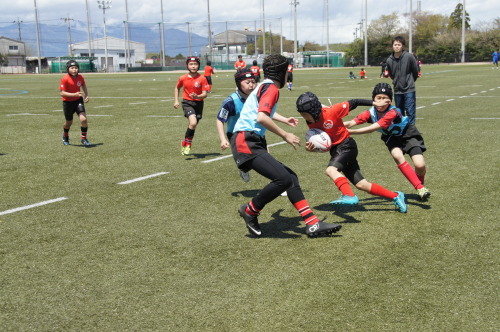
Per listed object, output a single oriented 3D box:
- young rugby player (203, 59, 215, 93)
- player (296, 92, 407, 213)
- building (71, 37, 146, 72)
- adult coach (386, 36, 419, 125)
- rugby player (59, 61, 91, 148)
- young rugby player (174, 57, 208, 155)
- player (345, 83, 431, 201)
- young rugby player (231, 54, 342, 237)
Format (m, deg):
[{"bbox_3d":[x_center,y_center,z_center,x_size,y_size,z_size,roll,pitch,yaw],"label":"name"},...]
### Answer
[{"bbox_3d":[-1.815,-3.931,35.685,0.520,1.410,0.450,2,8,26],"label":"young rugby player"},{"bbox_3d":[0.898,-0.085,6.970,0.900,1.030,0.600,-6,9,-32],"label":"player"},{"bbox_3d":[-31.607,-24.907,180.196,16.000,7.800,20.000,-2,7,-5],"label":"building"},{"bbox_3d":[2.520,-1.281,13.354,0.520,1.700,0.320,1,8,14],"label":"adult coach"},{"bbox_3d":[-2.987,-1.073,13.818,0.500,1.430,0.450,-4,8,-20],"label":"rugby player"},{"bbox_3d":[-0.831,-0.859,11.583,0.480,1.420,0.480,-2,7,-7],"label":"young rugby player"},{"bbox_3d":[1.295,-0.211,7.560,0.620,1.130,0.850,6,10,45],"label":"player"},{"bbox_3d":[0.286,-0.160,6.303,0.850,1.400,0.550,-3,8,-13],"label":"young rugby player"}]

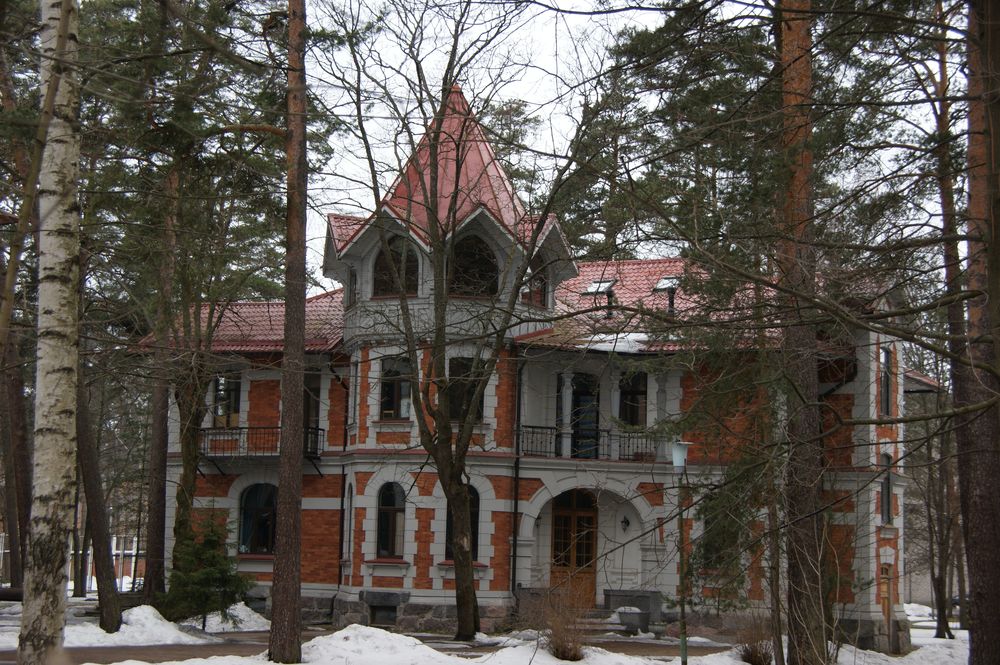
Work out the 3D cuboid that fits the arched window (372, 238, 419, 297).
[{"bbox_3d":[-2.989,-1.886,47.538,1.613,1.746,0.200,-3,-9,32],"label":"arched window"}]

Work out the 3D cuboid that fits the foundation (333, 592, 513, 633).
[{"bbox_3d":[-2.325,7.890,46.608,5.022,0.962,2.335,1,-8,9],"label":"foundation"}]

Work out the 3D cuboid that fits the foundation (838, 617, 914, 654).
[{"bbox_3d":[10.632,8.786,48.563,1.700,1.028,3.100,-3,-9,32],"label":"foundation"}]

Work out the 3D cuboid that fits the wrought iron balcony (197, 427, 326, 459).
[{"bbox_3d":[-7.237,3.367,50.272,4.469,0.931,0.850,-3,-9,32],"label":"wrought iron balcony"}]

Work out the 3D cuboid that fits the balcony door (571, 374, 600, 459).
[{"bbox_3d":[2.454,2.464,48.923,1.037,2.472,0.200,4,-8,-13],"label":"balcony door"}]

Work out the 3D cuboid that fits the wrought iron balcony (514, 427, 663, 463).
[{"bbox_3d":[2.471,3.259,47.941,4.262,1.024,1.300,4,-8,-13],"label":"wrought iron balcony"}]

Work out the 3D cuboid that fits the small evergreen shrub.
[{"bbox_3d":[-7.821,6.386,44.224,2.339,3.007,2.339,2,-8,0],"label":"small evergreen shrub"}]

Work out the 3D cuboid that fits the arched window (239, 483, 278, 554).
[{"bbox_3d":[-7.173,5.632,50.462,1.874,2.168,0.200,-3,-9,32],"label":"arched window"}]

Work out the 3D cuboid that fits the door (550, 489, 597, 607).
[{"bbox_3d":[2.151,6.234,48.351,1.416,3.454,0.200,4,-8,-13],"label":"door"}]

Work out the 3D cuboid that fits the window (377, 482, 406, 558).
[{"bbox_3d":[-3.041,5.237,46.421,0.990,2.106,0.200,-3,-9,32],"label":"window"}]

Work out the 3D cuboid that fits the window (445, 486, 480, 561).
[{"bbox_3d":[-1.029,5.253,46.067,0.975,2.088,0.200,4,-8,-13],"label":"window"}]

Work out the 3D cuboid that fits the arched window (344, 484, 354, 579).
[{"bbox_3d":[-4.311,5.570,47.691,0.200,2.459,1.050,4,-8,-13],"label":"arched window"}]

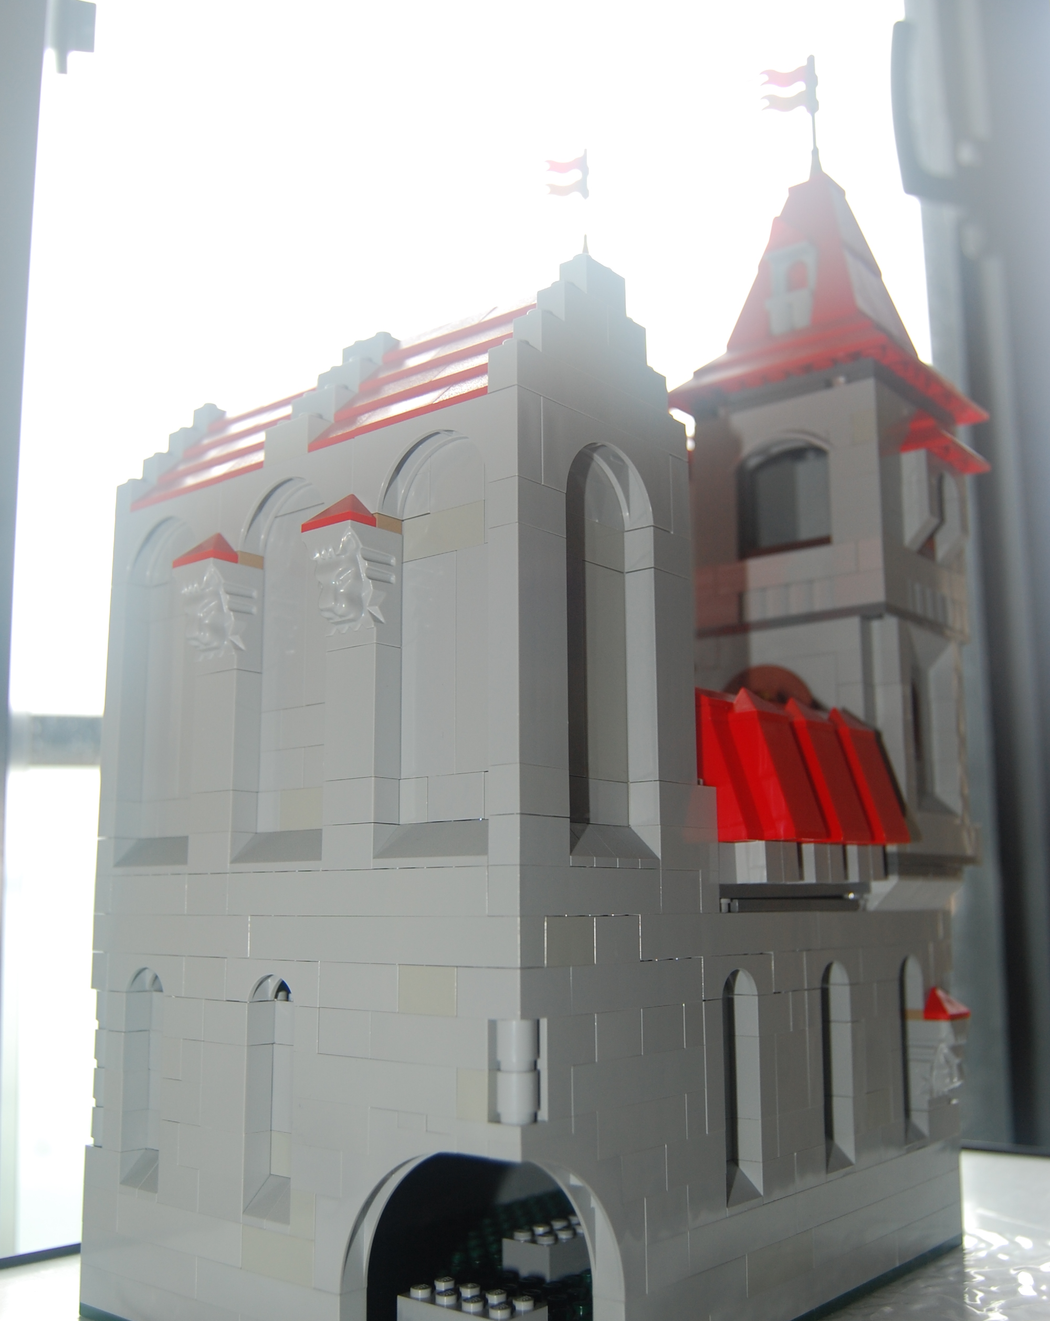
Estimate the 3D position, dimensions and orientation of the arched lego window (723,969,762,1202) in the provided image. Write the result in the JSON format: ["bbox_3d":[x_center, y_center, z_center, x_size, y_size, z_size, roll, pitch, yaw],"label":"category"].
[{"bbox_3d":[0.047,0.096,0.302,0.008,0.051,0.016,-9,-14,39],"label":"arched lego window"}]

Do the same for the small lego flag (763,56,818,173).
[{"bbox_3d":[0.091,-0.188,0.457,0.020,0.043,0.004,-3,-11,13],"label":"small lego flag"}]

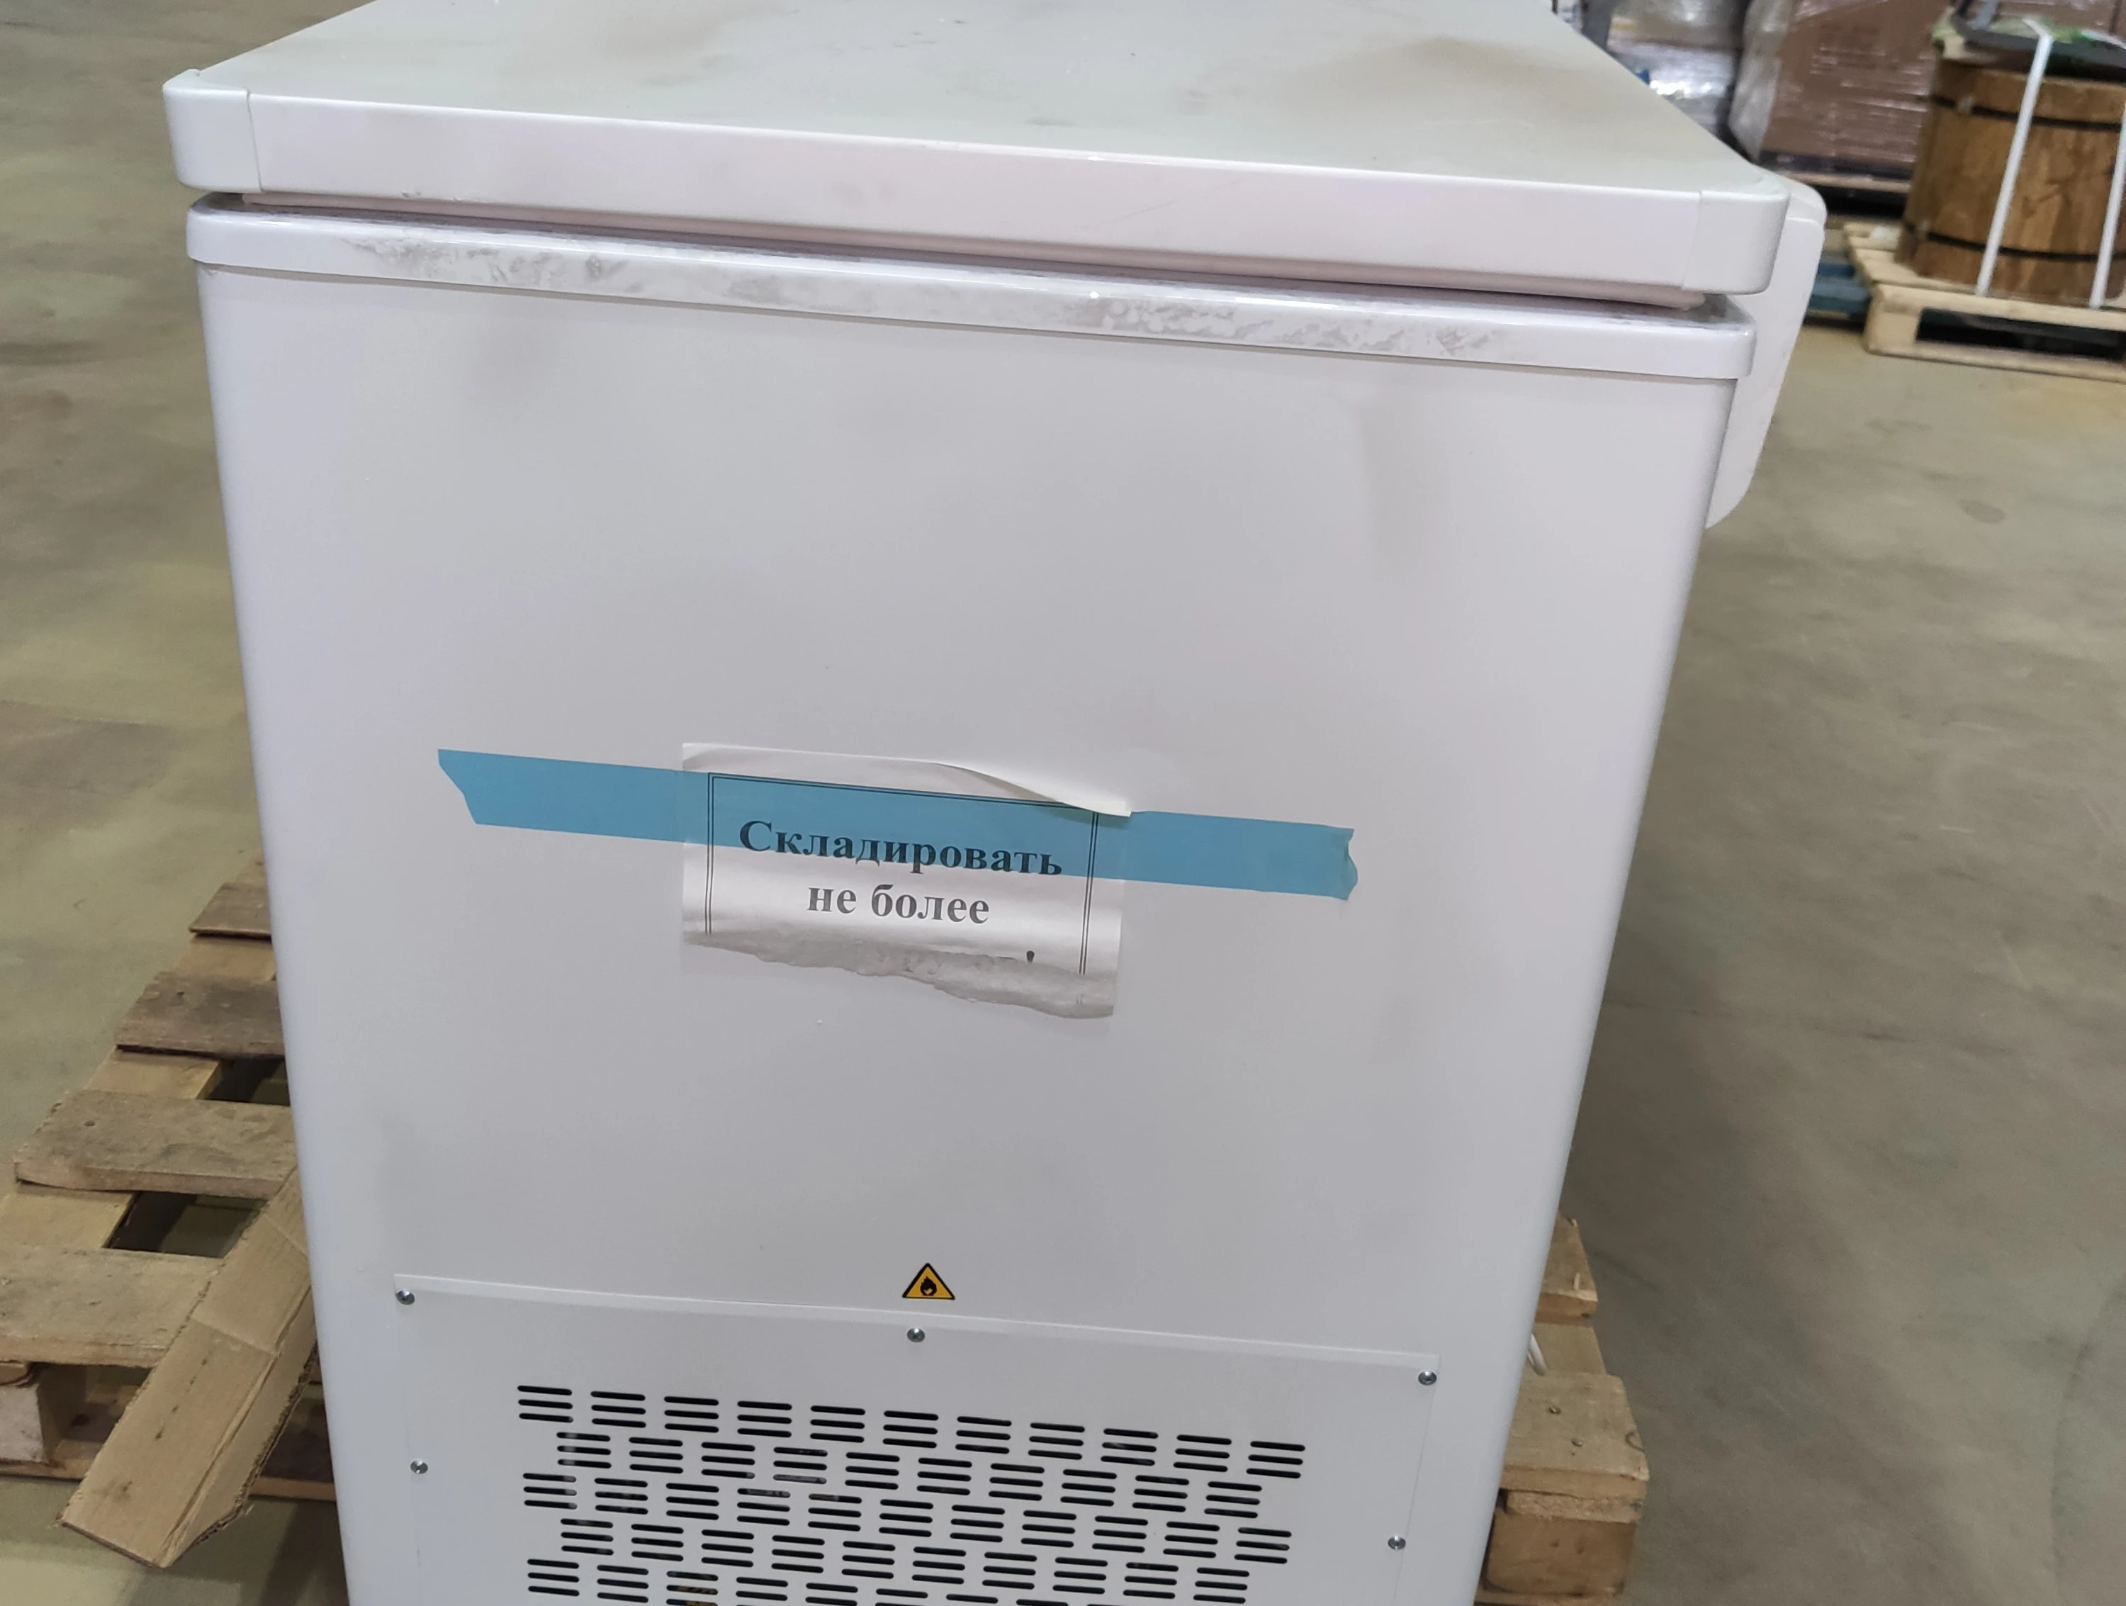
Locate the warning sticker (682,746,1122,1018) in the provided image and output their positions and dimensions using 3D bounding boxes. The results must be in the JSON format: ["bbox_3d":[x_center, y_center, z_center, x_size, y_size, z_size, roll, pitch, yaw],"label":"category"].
[{"bbox_3d":[-0.076,0.042,1.013,0.210,0.132,0.010,4,27,0],"label":"warning sticker"}]

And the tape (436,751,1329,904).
[{"bbox_3d":[-0.078,0.011,1.000,0.430,0.038,0.006,5,28,0],"label":"tape"}]

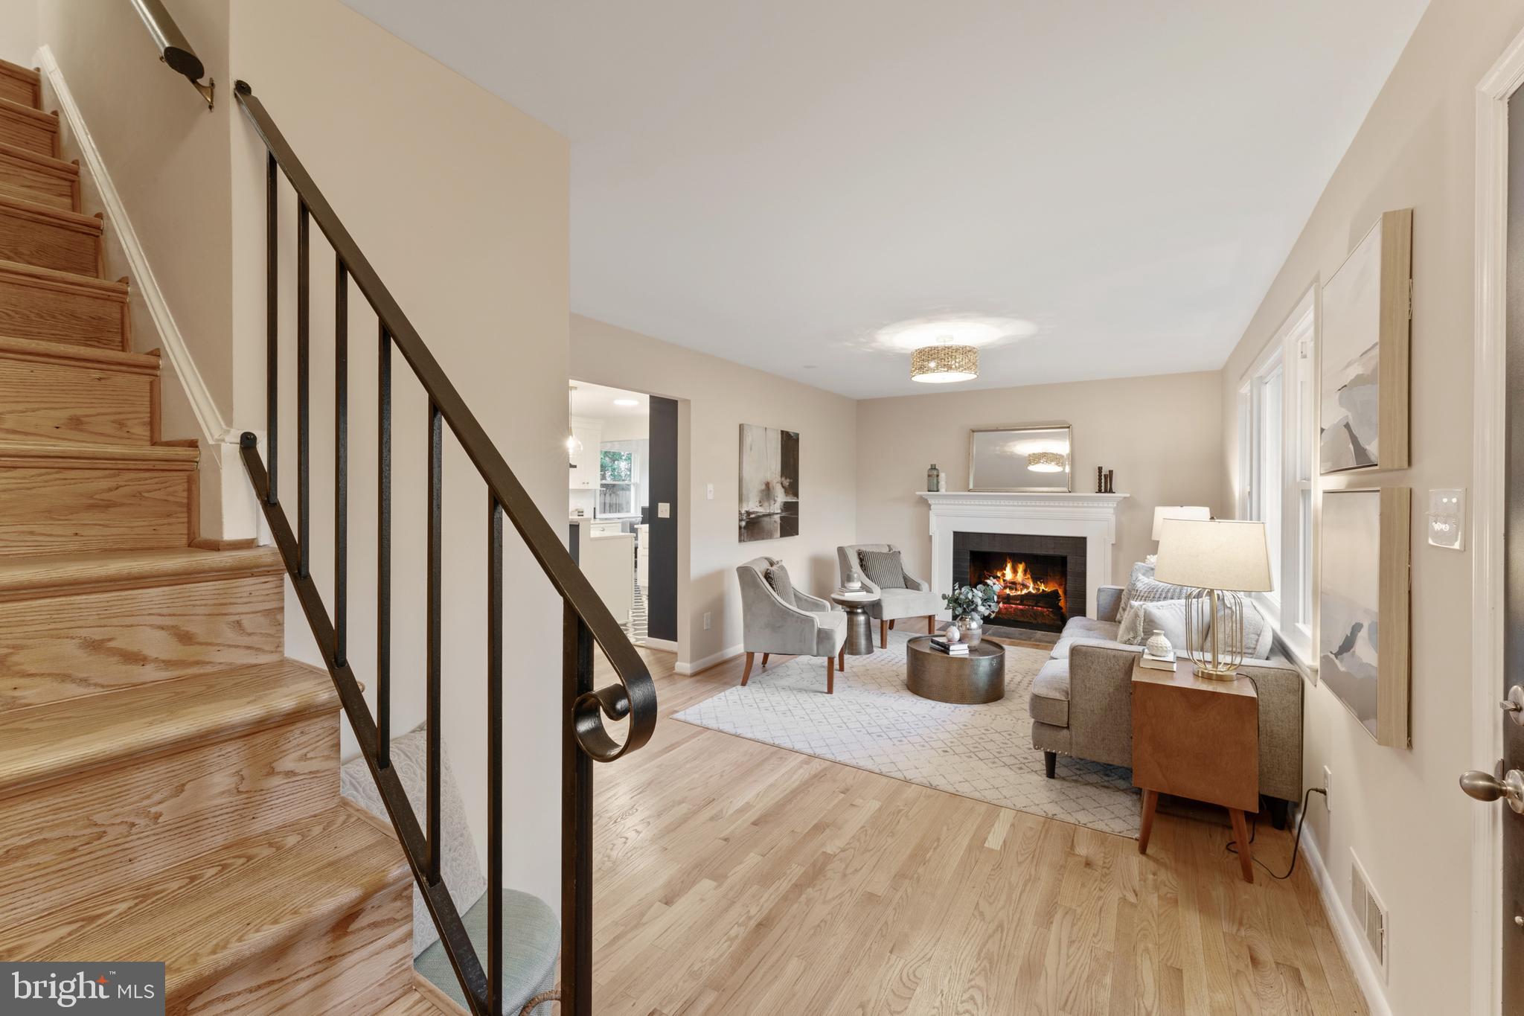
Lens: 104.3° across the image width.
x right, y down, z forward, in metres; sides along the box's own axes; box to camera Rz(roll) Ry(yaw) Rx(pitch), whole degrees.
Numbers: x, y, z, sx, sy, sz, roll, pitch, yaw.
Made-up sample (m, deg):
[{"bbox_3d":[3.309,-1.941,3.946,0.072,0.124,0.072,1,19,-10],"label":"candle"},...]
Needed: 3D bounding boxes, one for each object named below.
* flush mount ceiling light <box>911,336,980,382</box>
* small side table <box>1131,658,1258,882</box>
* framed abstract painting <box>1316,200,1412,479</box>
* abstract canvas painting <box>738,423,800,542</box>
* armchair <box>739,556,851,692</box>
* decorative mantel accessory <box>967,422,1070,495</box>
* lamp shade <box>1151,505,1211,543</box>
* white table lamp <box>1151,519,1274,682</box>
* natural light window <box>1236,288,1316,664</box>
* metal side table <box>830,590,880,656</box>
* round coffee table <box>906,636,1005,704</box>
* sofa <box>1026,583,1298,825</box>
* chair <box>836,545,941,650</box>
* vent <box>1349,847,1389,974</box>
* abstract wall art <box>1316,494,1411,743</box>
[{"bbox_3d":[1.302,-1.070,4.210,0.457,0.270,0.457,0,1,33],"label":"flush mount ceiling light"},{"bbox_3d":[1.687,0.994,2.341,0.372,0.667,0.410,1,1,33],"label":"small side table"},{"bbox_3d":[1.655,-0.402,1.645,0.052,0.608,0.610,0,1,33],"label":"framed abstract painting"},{"bbox_3d":[0.080,-0.213,5.305,0.038,0.974,0.969,1,1,33],"label":"abstract canvas painting"},{"bbox_3d":[0.250,0.832,4.341,0.690,0.842,0.700,0,1,16],"label":"armchair"},{"bbox_3d":[2.536,-0.476,5.854,0.940,0.647,0.035,1,-4,33],"label":"decorative mantel accessory"},{"bbox_3d":[3.069,0.121,4.327,0.370,0.250,0.370,1,1,33],"label":"lamp shade"},{"bbox_3d":[1.744,0.340,2.287,0.367,0.605,0.367,0,1,33],"label":"white table lamp"},{"bbox_3d":[2.669,-0.145,3.126,0.110,1.420,2.300,0,1,33],"label":"natural light window"},{"bbox_3d":[0.813,0.992,5.083,0.425,0.472,0.425,0,1,0],"label":"metal side table"},{"bbox_3d":[1.357,1.115,4.165,0.655,0.295,0.655,0,1,0],"label":"round coffee table"},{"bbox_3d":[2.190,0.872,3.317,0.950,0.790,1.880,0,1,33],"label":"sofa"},{"bbox_3d":[1.180,0.792,5.510,0.700,0.842,0.690,0,1,-22],"label":"chair"},{"bbox_3d":[1.680,1.116,1.652,0.018,0.188,0.357,0,1,33],"label":"vent"},{"bbox_3d":[1.640,0.254,1.631,0.052,0.607,0.600,0,1,33],"label":"abstract wall art"}]

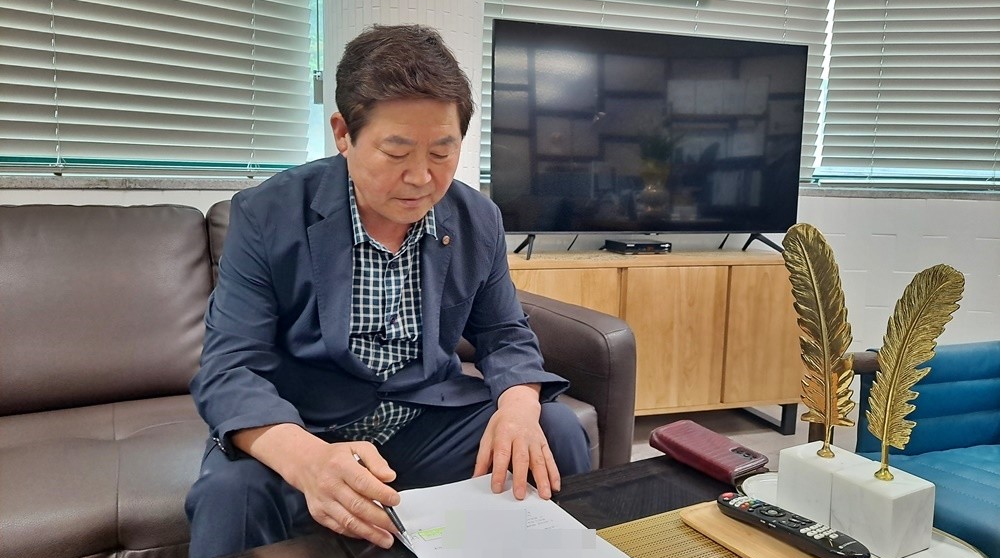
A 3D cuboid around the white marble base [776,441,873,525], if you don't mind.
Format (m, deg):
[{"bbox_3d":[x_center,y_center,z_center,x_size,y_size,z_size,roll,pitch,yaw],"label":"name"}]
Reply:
[{"bbox_3d":[0.423,0.267,0.903,0.075,0.074,0.079,-2,8,-26],"label":"white marble base"}]

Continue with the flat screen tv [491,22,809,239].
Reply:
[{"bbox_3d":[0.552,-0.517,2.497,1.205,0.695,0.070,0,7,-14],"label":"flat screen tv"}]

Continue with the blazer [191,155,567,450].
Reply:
[{"bbox_3d":[-0.241,0.033,1.227,0.550,0.480,0.480,-1,7,-22],"label":"blazer"}]

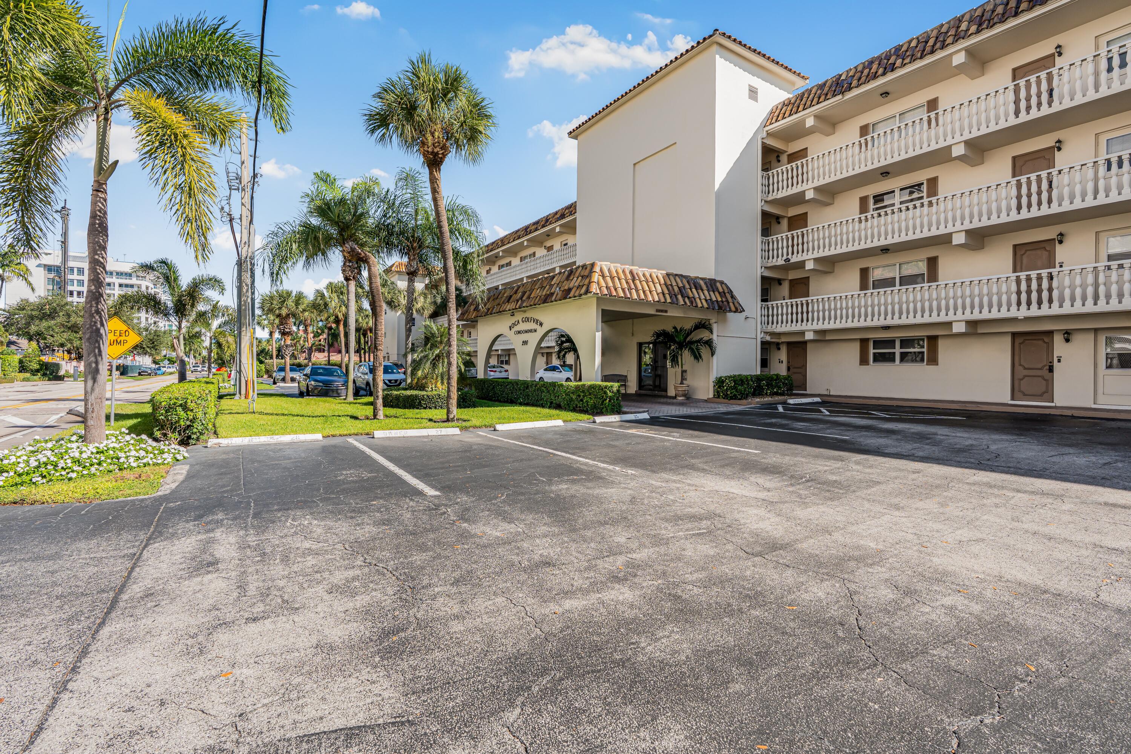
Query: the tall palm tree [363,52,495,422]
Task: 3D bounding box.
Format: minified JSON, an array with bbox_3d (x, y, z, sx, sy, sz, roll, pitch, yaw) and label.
[{"bbox_3d":[-3.557,-3.659,13.041,3.400,9.700,3.400,0,1,-16],"label":"tall palm tree"}]

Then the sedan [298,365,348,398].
[{"bbox_3d":[-12.361,0.186,25.683,1.820,1.470,4.850,-1,2,-33],"label":"sedan"}]

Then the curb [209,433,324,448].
[{"bbox_3d":[-5.618,1.185,9.496,1.840,0.130,0.170,-1,1,-27],"label":"curb"}]

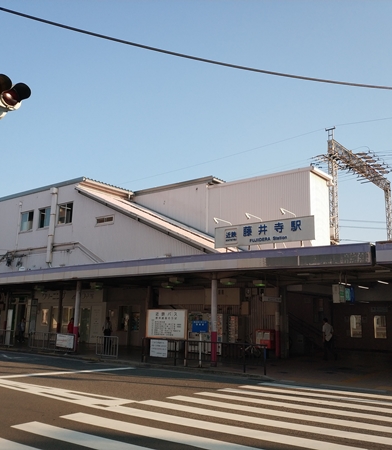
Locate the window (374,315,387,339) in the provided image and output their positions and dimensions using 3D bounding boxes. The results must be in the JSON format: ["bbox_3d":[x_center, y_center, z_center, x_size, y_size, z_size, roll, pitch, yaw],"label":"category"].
[{"bbox_3d":[10.794,5.975,32.400,0.720,1.280,0.150,-8,-15,41],"label":"window"}]

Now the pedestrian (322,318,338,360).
[{"bbox_3d":[5.303,4.548,22.037,0.450,1.643,0.480,-8,-13,41],"label":"pedestrian"}]

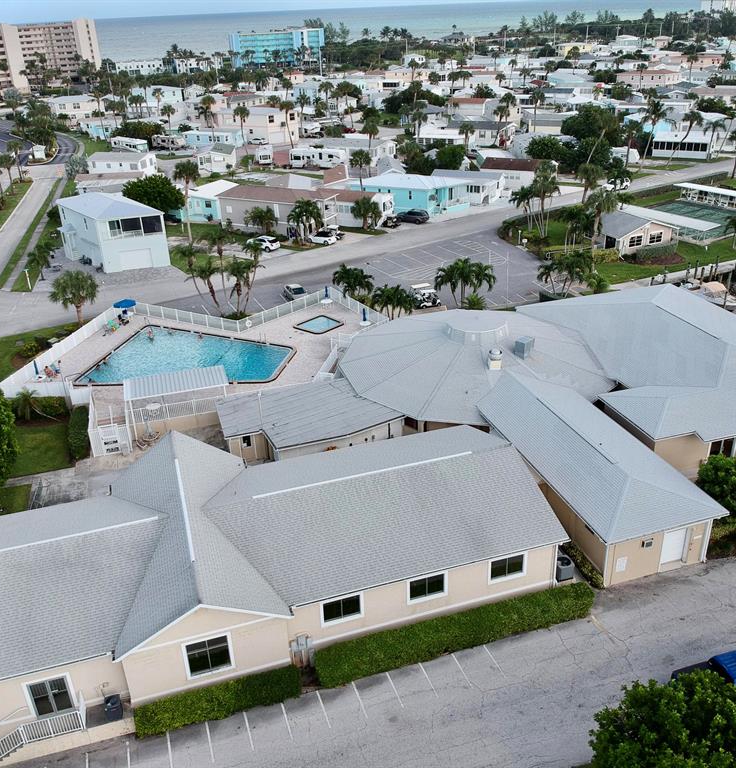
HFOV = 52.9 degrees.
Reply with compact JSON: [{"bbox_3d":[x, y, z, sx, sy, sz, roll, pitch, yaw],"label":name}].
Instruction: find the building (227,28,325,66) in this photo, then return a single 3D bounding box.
[{"bbox_3d":[-49.518,-182.059,399.652,47.000,17.000,17.000,-14,29,-20],"label":"building"}]

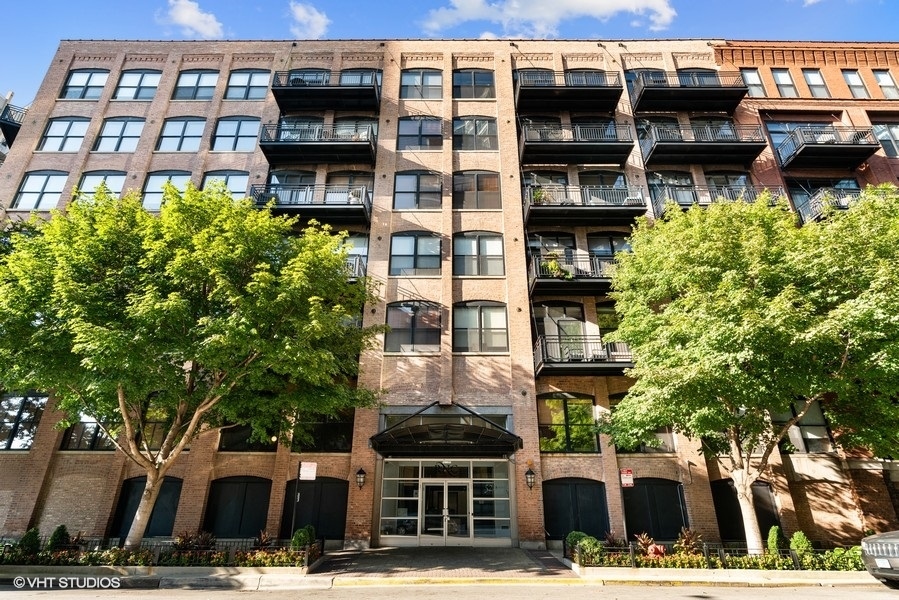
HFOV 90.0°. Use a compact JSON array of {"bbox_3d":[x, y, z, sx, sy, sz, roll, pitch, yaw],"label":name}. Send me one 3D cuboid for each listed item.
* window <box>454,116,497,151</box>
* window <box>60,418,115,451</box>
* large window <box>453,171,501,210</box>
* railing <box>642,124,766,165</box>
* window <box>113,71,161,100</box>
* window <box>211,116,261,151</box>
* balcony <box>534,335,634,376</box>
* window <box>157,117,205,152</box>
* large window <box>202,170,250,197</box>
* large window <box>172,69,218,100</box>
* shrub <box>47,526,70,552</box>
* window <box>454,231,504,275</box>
[{"bbox_3d":[1.398,-8.812,23.826,2.392,2.310,0.200,0,-23,1],"label":"window"},{"bbox_3d":[-13.892,4.817,17.852,2.306,2.241,0.180,0,-23,0],"label":"window"},{"bbox_3d":[1.360,-5.448,22.126,2.356,2.356,0.180,0,-23,0],"label":"large window"},{"bbox_3d":[11.903,-7.326,21.217,4.995,1.203,1.312,0,-23,1],"label":"railing"},{"bbox_3d":[-16.671,-11.575,24.070,2.195,2.239,0.150,0,-23,0],"label":"window"},{"bbox_3d":[-11.152,-8.709,23.519,2.295,2.370,0.180,0,-23,0],"label":"window"},{"bbox_3d":[6.163,2.233,17.822,5.091,1.278,1.380,0,-23,0],"label":"balcony"},{"bbox_3d":[-13.517,-8.410,22.738,2.213,2.266,0.150,0,-23,0],"label":"window"},{"bbox_3d":[-11.317,-5.490,22.550,2.307,2.343,0.200,0,-23,1],"label":"large window"},{"bbox_3d":[-13.556,-11.554,24.050,2.159,2.213,0.150,0,-23,0],"label":"large window"},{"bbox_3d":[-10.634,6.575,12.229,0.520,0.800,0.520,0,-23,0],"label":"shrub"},{"bbox_3d":[1.372,-2.180,21.061,2.392,2.402,0.200,0,-23,1],"label":"window"}]

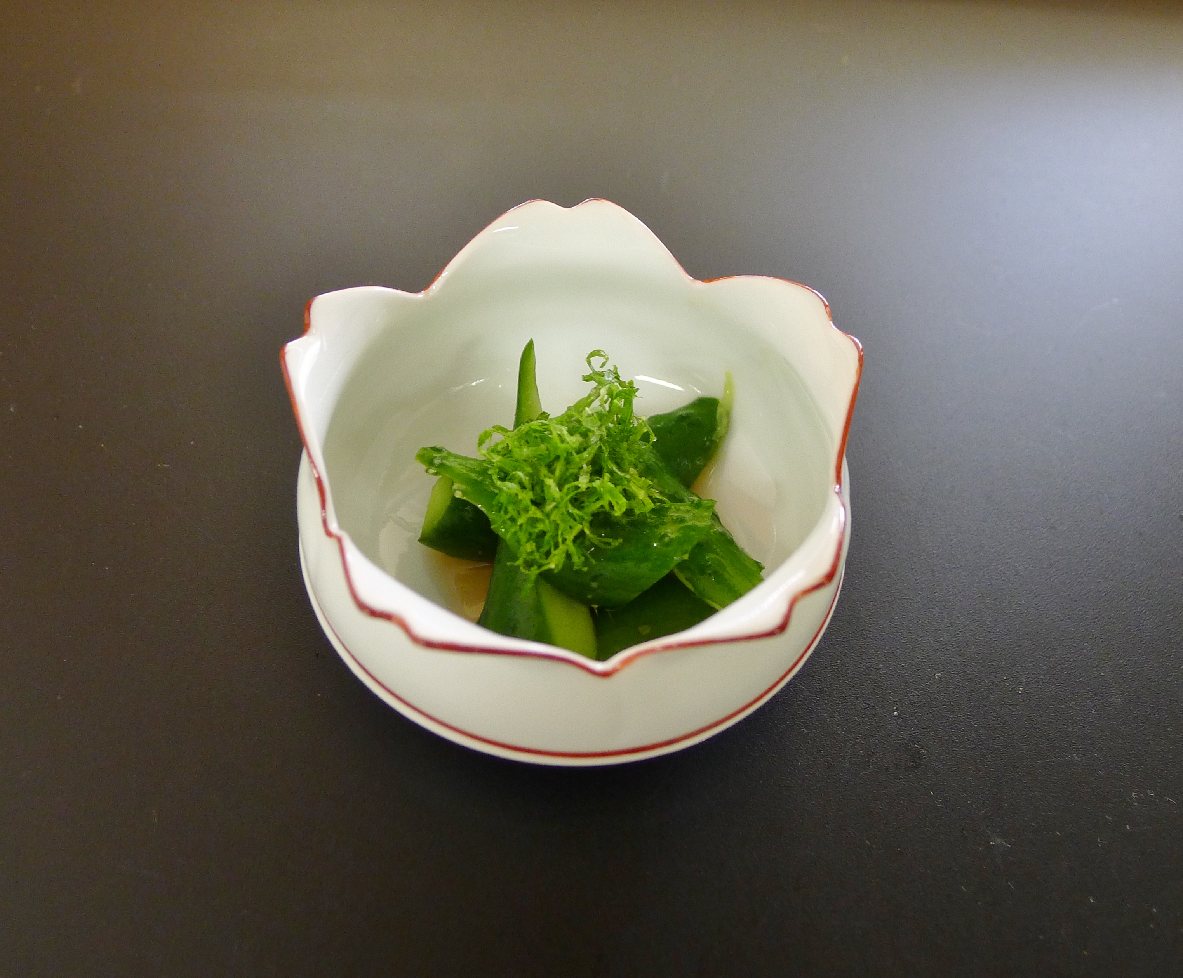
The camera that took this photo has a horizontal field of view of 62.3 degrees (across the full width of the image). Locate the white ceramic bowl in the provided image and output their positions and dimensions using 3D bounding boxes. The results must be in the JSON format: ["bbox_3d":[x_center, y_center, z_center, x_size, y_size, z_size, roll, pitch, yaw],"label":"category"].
[{"bbox_3d":[-0.003,-0.002,0.215,0.123,0.060,0.123,1,56,-2],"label":"white ceramic bowl"}]

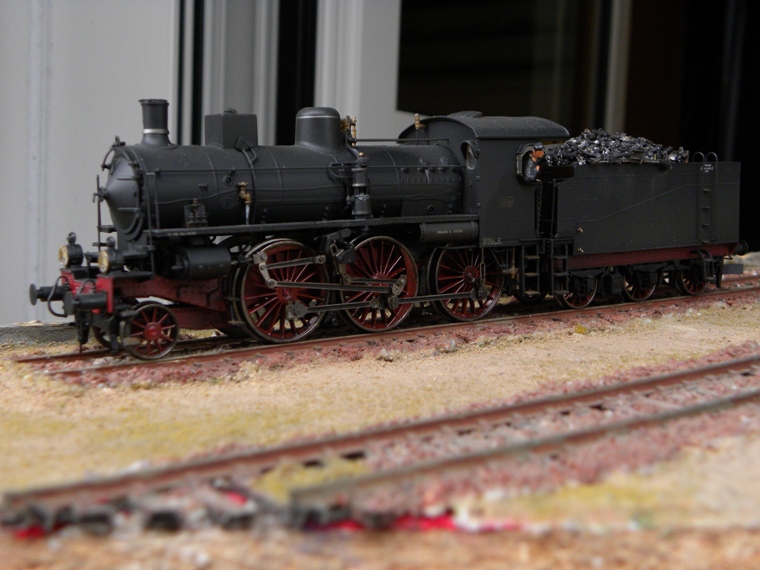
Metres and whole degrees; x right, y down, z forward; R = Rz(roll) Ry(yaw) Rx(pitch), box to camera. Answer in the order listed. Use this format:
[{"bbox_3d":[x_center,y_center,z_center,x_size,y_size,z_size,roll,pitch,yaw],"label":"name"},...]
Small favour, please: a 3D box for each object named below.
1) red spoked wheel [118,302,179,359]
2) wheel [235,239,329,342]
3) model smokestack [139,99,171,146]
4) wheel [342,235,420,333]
[{"bbox_3d":[-0.045,0.009,0.222,0.011,0.011,0.003,-5,8,-35],"label":"red spoked wheel"},{"bbox_3d":[-0.020,0.001,0.239,0.022,0.022,0.003,-5,8,-35],"label":"wheel"},{"bbox_3d":[-0.045,-0.032,0.228,0.006,0.010,0.006,-5,8,-35],"label":"model smokestack"},{"bbox_3d":[-0.001,0.000,0.253,0.022,0.022,0.003,-5,8,-35],"label":"wheel"}]

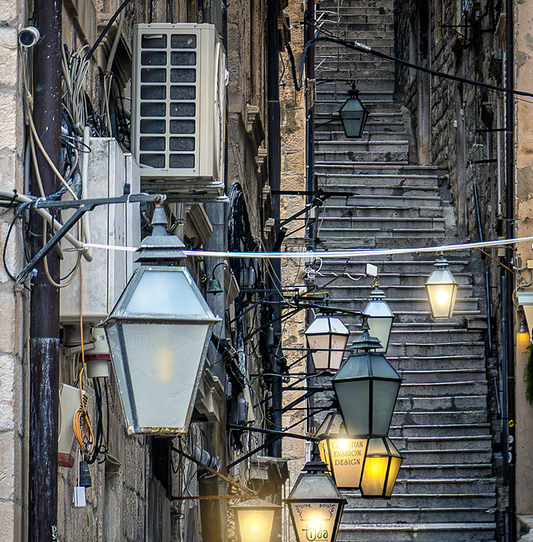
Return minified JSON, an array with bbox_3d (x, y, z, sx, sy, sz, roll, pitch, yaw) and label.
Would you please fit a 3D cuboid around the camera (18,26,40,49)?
[{"bbox_3d":[-0.750,-0.743,10.200,0.062,0.062,0.140,0,10,3],"label":"camera"}]

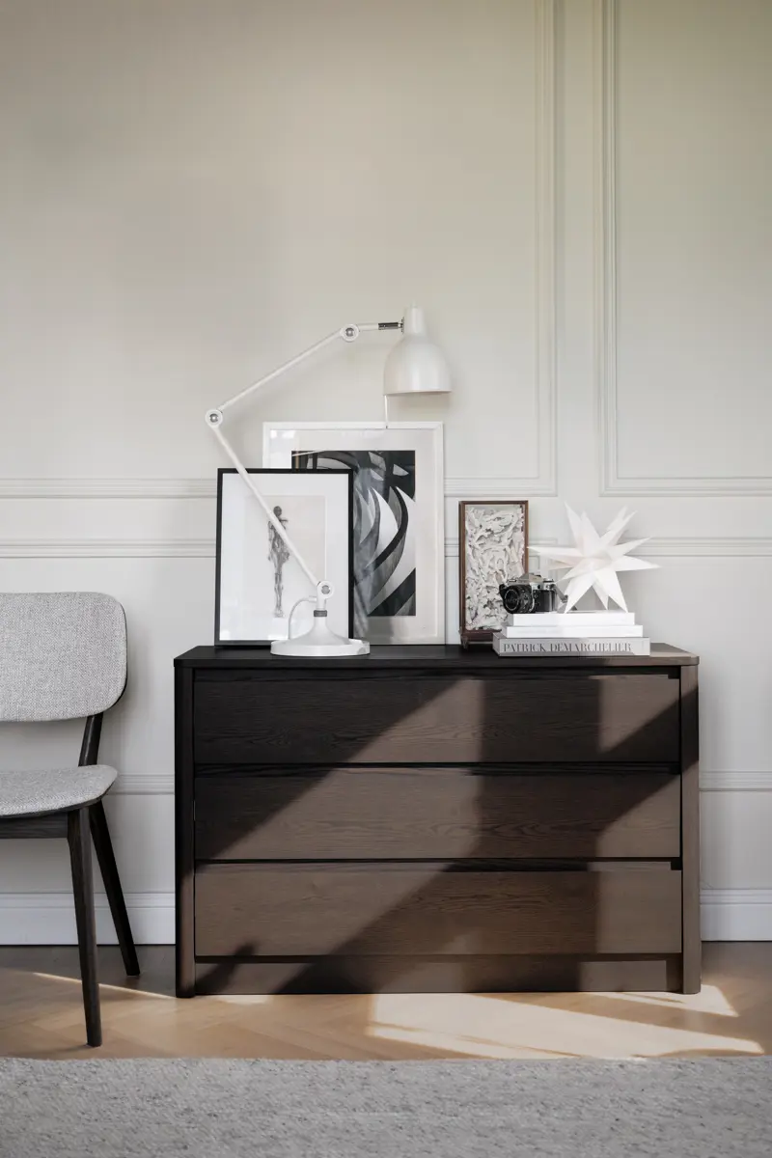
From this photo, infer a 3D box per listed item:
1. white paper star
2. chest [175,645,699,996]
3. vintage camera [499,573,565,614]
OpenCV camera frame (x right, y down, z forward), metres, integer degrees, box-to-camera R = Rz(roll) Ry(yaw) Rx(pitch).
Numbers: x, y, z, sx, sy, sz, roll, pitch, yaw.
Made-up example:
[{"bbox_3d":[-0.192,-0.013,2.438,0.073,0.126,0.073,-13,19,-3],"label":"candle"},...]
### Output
[{"bbox_3d":[0.467,-0.048,3.390,0.295,0.250,0.260,0,1,0],"label":"white paper star"},{"bbox_3d":[0.109,0.515,3.366,1.100,0.711,0.400,0,1,0],"label":"chest"},{"bbox_3d":[0.308,0.032,3.330,0.088,0.087,0.138,-1,2,-40],"label":"vintage camera"}]

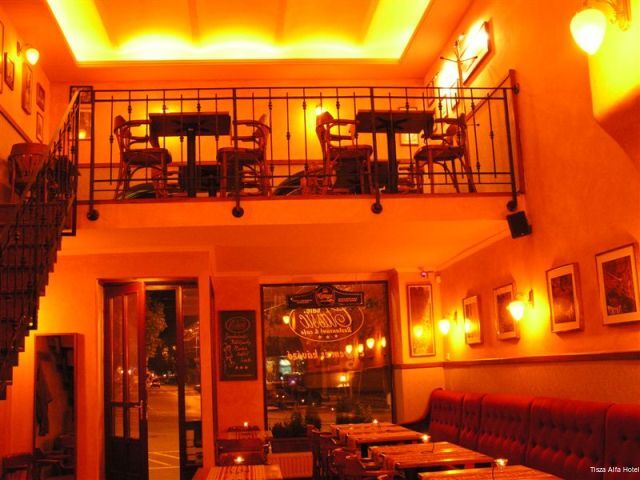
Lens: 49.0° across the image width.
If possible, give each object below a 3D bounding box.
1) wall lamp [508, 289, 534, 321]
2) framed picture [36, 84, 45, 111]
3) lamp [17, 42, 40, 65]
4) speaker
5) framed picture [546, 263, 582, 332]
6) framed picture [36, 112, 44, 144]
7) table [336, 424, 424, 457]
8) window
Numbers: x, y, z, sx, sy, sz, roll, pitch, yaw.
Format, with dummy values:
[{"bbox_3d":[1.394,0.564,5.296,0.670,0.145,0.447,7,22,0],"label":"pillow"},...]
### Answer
[{"bbox_3d":[1.643,0.529,5.752,0.215,0.255,0.140,-1,-11,-7],"label":"wall lamp"},{"bbox_3d":[-3.128,-1.600,7.925,0.030,0.245,0.310,-1,-11,-7],"label":"framed picture"},{"bbox_3d":[-2.955,-1.887,7.139,0.215,0.245,0.140,-1,-11,-7],"label":"lamp"},{"bbox_3d":[1.612,-0.112,5.697,0.160,0.200,0.140,-12,0,41],"label":"speaker"},{"bbox_3d":[1.800,0.435,5.173,0.035,0.457,0.440,-1,-11,-7],"label":"framed picture"},{"bbox_3d":[-3.113,-1.249,7.869,0.030,0.285,0.250,-1,-11,-7],"label":"framed picture"},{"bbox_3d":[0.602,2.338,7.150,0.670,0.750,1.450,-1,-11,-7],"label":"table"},{"bbox_3d":[0.106,1.470,8.490,1.607,1.898,0.100,-1,-11,-7],"label":"window"}]

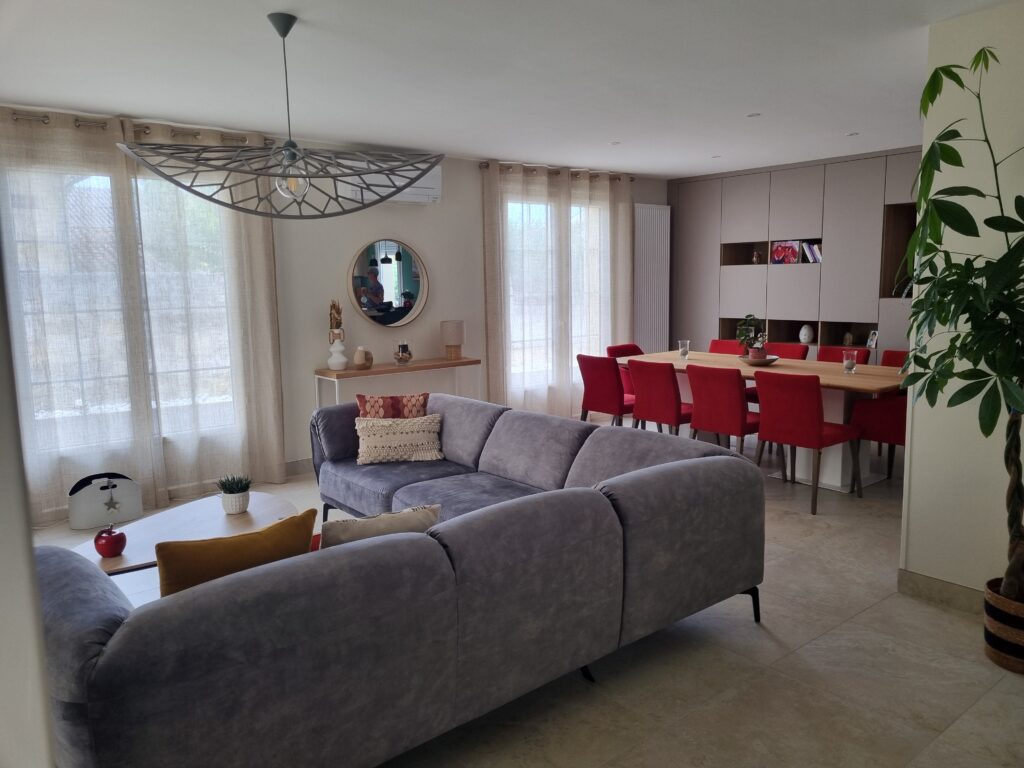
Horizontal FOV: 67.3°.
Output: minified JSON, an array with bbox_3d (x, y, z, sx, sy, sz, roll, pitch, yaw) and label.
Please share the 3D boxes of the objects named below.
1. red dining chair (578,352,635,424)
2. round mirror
[{"bbox_3d":[0.907,0.181,6.320,0.620,0.870,0.445,-7,10,-40],"label":"red dining chair"},{"bbox_3d":[-0.991,-0.811,6.228,0.705,0.705,0.084,-7,10,-39],"label":"round mirror"}]

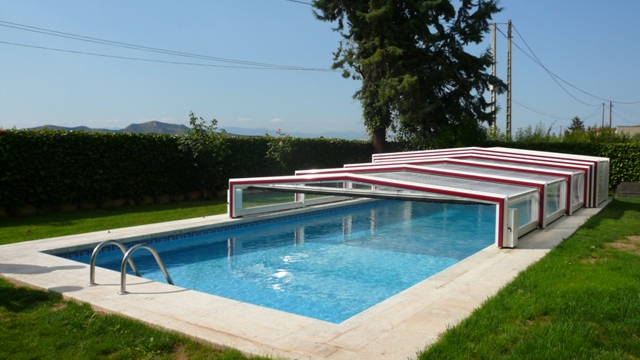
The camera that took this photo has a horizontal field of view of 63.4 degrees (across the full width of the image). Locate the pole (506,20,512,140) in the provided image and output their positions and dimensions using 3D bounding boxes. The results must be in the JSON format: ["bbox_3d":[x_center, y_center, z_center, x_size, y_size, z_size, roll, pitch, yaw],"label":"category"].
[{"bbox_3d":[10.438,-4.635,28.781,0.260,8.310,0.240,2,4,20],"label":"pole"}]

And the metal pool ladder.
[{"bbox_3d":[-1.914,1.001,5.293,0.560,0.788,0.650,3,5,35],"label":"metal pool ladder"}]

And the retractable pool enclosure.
[{"bbox_3d":[2.762,-0.062,11.959,6.042,1.377,8.264,3,5,35],"label":"retractable pool enclosure"}]

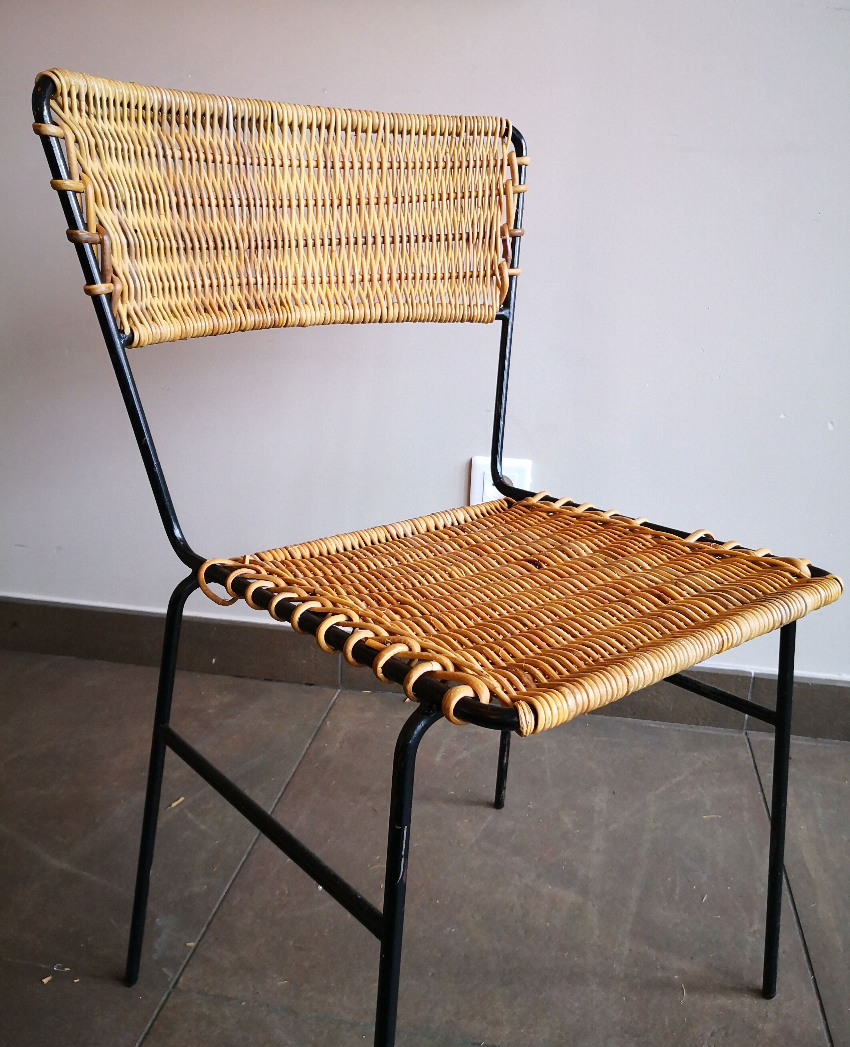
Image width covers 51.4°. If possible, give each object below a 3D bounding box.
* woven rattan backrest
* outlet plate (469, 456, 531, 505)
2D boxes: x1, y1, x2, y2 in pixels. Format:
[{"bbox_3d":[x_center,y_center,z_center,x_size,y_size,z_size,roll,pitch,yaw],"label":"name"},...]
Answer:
[{"bbox_3d":[-0.102,-0.266,0.777,0.458,0.203,0.107,-13,20,-35],"label":"woven rattan backrest"},{"bbox_3d":[0.104,-0.051,1.220,0.081,0.081,0.010,5,19,10],"label":"outlet plate"}]

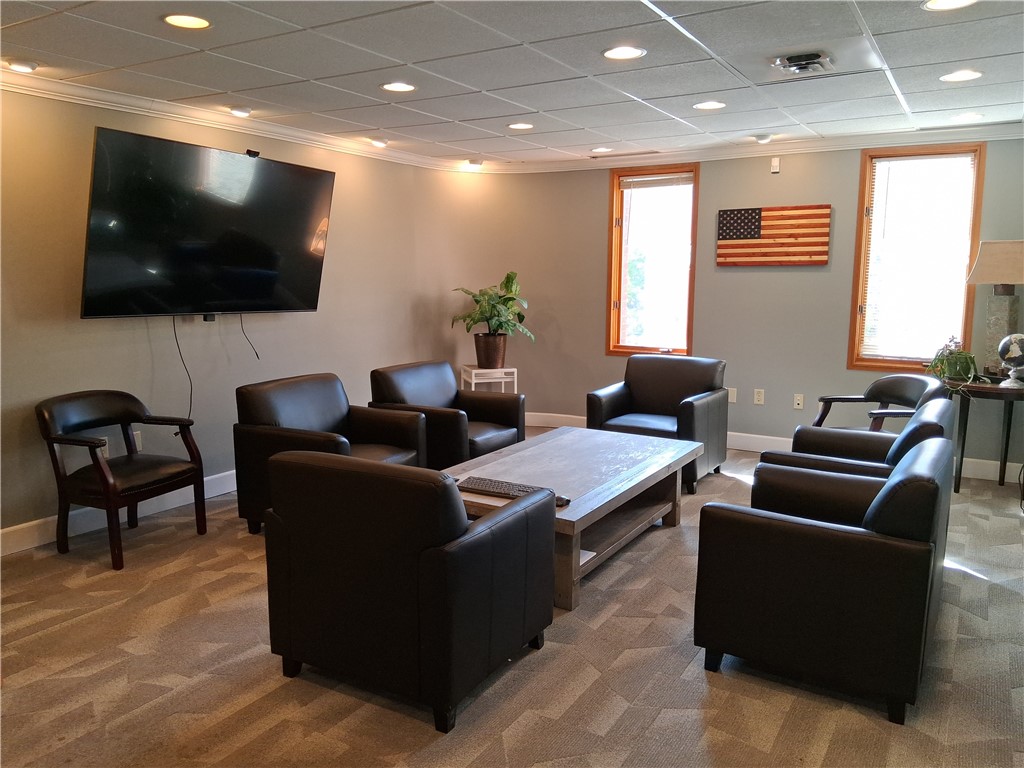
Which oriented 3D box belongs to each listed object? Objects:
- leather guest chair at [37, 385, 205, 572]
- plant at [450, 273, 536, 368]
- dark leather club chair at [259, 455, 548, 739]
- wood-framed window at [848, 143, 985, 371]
[{"bbox_3d":[-2.014,0.443,3.959,0.616,0.788,0.616,4,9,23],"label":"leather guest chair"},{"bbox_3d":[-0.182,-0.533,6.371,0.650,0.788,0.600,0,8,-1],"label":"plant"},{"bbox_3d":[-0.338,0.614,2.716,0.745,0.795,0.700,5,10,29],"label":"dark leather club chair"},{"bbox_3d":[2.757,-0.836,5.270,0.765,1.530,0.100,5,10,31],"label":"wood-framed window"}]

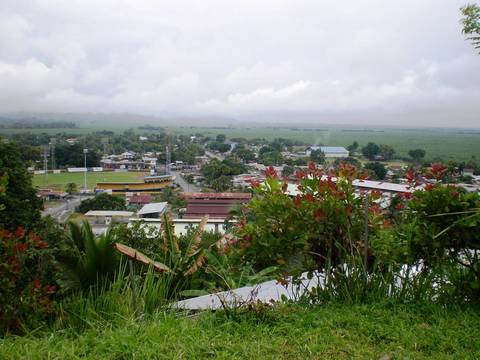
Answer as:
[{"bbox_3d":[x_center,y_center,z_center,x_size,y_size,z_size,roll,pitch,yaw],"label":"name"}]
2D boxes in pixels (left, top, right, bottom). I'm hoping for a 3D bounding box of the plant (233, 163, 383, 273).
[{"bbox_3d":[0.771,0.465,6.200,1.650,1.350,1.300,1,6,0],"label":"plant"}]

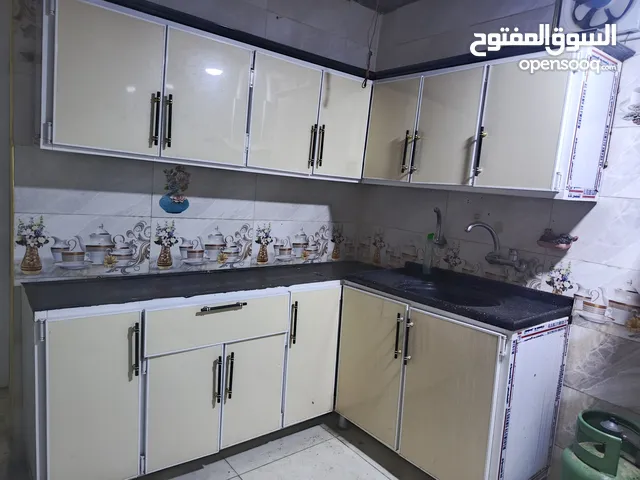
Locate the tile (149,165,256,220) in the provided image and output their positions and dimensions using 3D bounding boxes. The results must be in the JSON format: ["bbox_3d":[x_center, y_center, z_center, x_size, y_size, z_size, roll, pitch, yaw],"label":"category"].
[{"bbox_3d":[-0.627,-0.272,2.381,0.600,0.300,0.015,-1,9,-38],"label":"tile"}]

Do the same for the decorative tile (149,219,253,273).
[{"bbox_3d":[-0.653,0.025,2.419,0.600,0.300,0.015,-1,9,-38],"label":"decorative tile"}]

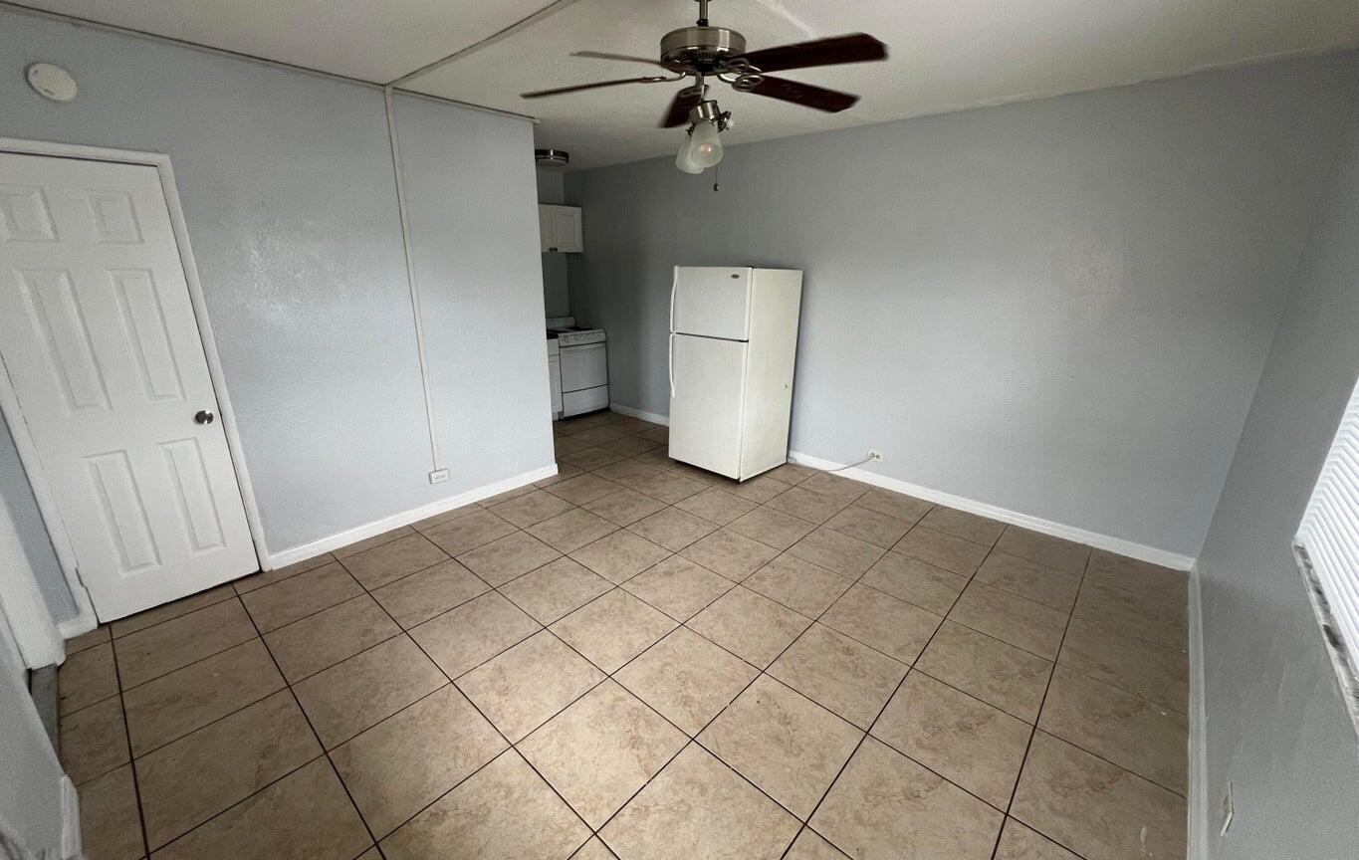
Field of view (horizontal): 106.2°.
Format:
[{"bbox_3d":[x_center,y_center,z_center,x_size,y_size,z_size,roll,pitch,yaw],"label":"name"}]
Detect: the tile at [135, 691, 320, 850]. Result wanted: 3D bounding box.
[{"bbox_3d":[-1.546,1.131,1.756,0.446,0.015,0.446,15,22,39],"label":"tile"}]

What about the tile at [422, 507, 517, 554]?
[{"bbox_3d":[-1.319,0.642,3.231,0.440,0.010,0.440,15,22,39],"label":"tile"}]

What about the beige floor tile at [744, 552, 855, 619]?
[{"bbox_3d":[0.655,0.847,2.812,0.450,0.015,0.450,15,23,39],"label":"beige floor tile"}]

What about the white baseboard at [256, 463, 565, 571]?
[{"bbox_3d":[-1.655,0.538,3.560,0.014,0.084,1.974,14,22,38],"label":"white baseboard"}]

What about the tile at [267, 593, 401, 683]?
[{"bbox_3d":[-1.617,0.957,2.387,0.450,0.015,0.450,15,23,39],"label":"tile"}]

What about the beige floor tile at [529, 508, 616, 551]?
[{"bbox_3d":[-0.701,0.661,3.368,0.450,0.015,0.450,15,23,39],"label":"beige floor tile"}]

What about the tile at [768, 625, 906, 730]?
[{"bbox_3d":[0.674,1.033,2.191,0.446,0.015,0.446,15,22,39],"label":"tile"}]

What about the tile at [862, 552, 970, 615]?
[{"bbox_3d":[1.312,0.843,2.846,0.450,0.015,0.450,15,23,39],"label":"tile"}]

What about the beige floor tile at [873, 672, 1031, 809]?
[{"bbox_3d":[1.014,1.117,1.891,0.450,0.012,0.450,15,22,40],"label":"beige floor tile"}]

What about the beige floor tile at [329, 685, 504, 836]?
[{"bbox_3d":[-0.887,1.100,1.752,0.440,0.010,0.440,15,22,39],"label":"beige floor tile"}]

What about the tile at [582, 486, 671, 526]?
[{"bbox_3d":[-0.382,0.568,3.687,0.452,0.010,0.452,15,22,40],"label":"tile"}]

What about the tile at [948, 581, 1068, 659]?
[{"bbox_3d":[1.598,0.910,2.480,0.440,0.010,0.440,15,22,39],"label":"tile"}]

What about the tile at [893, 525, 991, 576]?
[{"bbox_3d":[1.631,0.745,3.174,0.450,0.015,0.450,15,23,39],"label":"tile"}]

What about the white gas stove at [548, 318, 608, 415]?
[{"bbox_3d":[-1.289,-0.722,5.882,0.650,1.050,0.630,15,22,39],"label":"white gas stove"}]

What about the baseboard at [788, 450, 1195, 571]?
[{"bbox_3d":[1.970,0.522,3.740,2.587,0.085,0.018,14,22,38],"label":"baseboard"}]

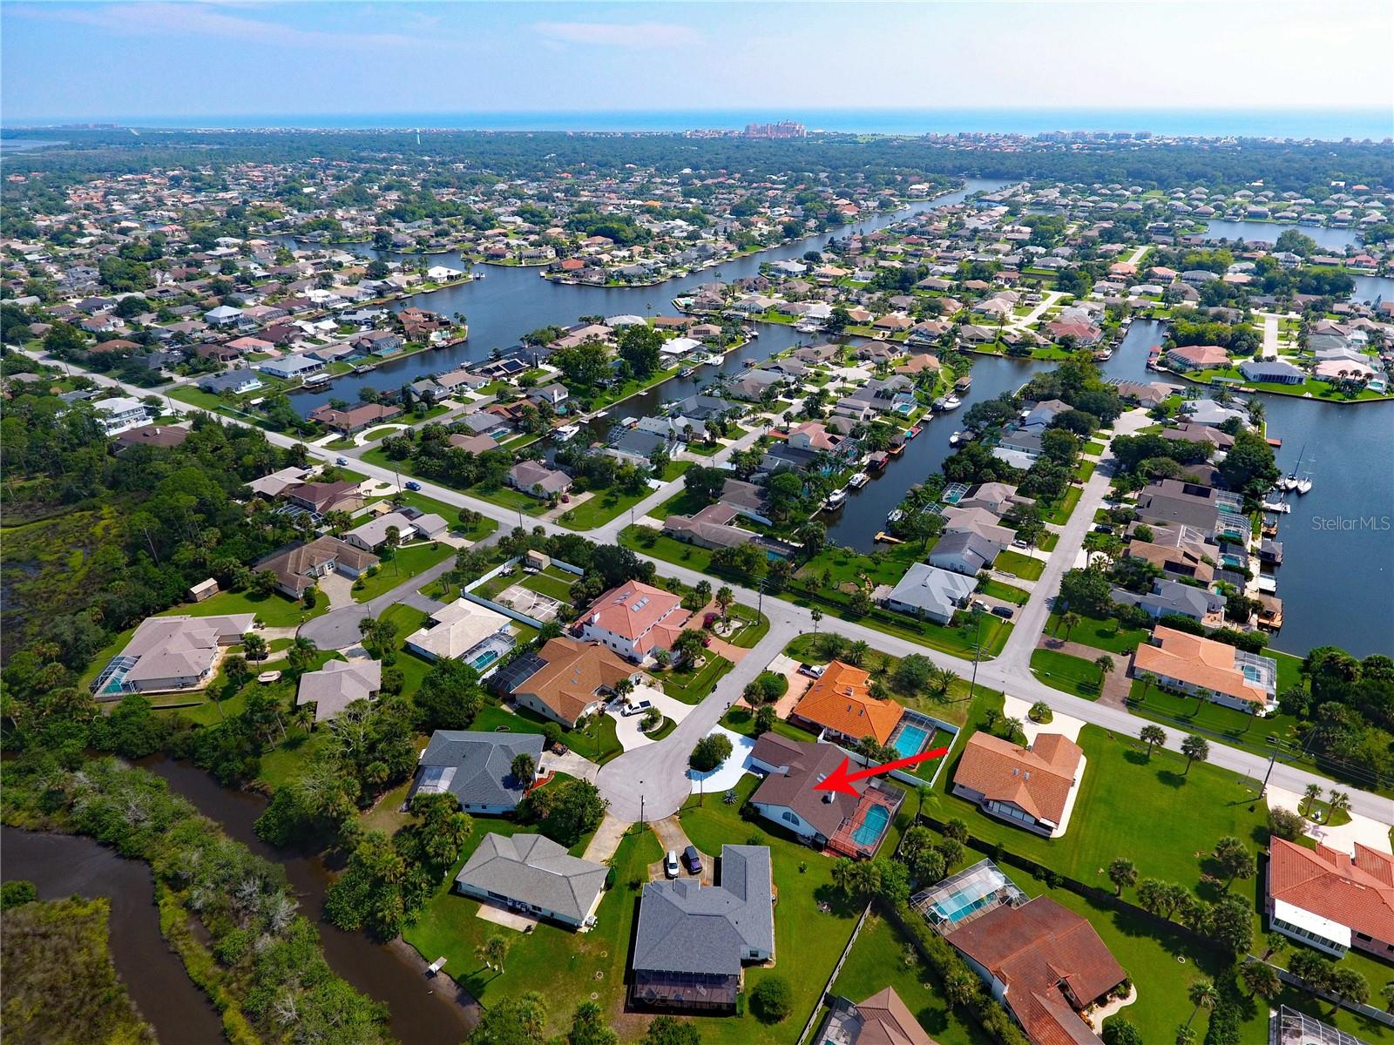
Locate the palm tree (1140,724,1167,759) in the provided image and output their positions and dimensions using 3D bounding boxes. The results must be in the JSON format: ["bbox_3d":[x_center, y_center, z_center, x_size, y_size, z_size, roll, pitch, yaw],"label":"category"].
[{"bbox_3d":[88.660,43.405,157.169,4.900,7.500,4.900,16,32,29],"label":"palm tree"}]

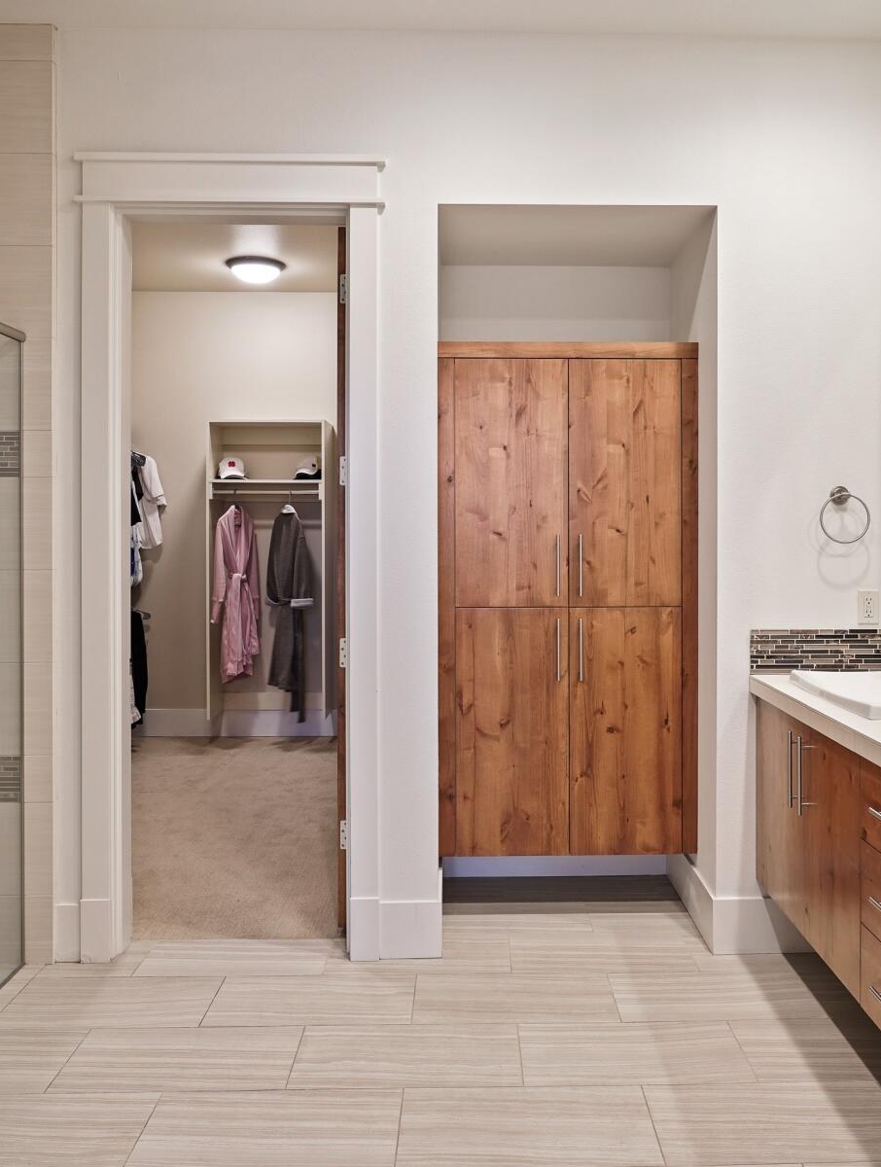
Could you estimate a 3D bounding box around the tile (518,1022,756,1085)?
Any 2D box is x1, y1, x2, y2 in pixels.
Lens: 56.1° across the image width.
[{"bbox_3d":[0.545,1.338,2.347,0.635,0.015,0.285,0,4,1],"label":"tile"}]

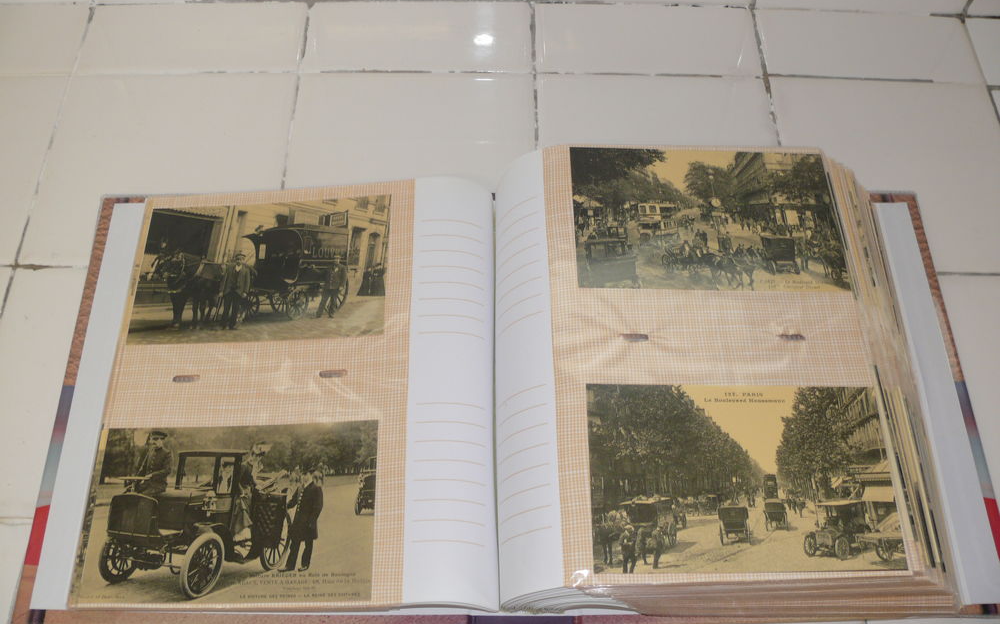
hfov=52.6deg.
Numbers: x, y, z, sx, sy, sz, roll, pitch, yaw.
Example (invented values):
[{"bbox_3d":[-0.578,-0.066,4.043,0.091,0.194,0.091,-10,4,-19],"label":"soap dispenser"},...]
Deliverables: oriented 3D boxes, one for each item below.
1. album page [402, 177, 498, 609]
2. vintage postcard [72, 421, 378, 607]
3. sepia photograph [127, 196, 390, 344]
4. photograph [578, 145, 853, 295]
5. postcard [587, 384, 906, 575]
[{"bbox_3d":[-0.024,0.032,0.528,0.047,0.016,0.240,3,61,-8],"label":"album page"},{"bbox_3d":[-0.130,0.097,0.491,0.140,0.003,0.090,-2,61,3],"label":"vintage postcard"},{"bbox_3d":[-0.131,-0.024,0.557,0.140,0.003,0.090,-2,61,3],"label":"sepia photograph"},{"bbox_3d":[0.108,-0.050,0.534,0.140,0.003,0.090,1,61,-2],"label":"photograph"},{"bbox_3d":[0.111,0.074,0.463,0.140,0.003,0.090,1,61,-2],"label":"postcard"}]

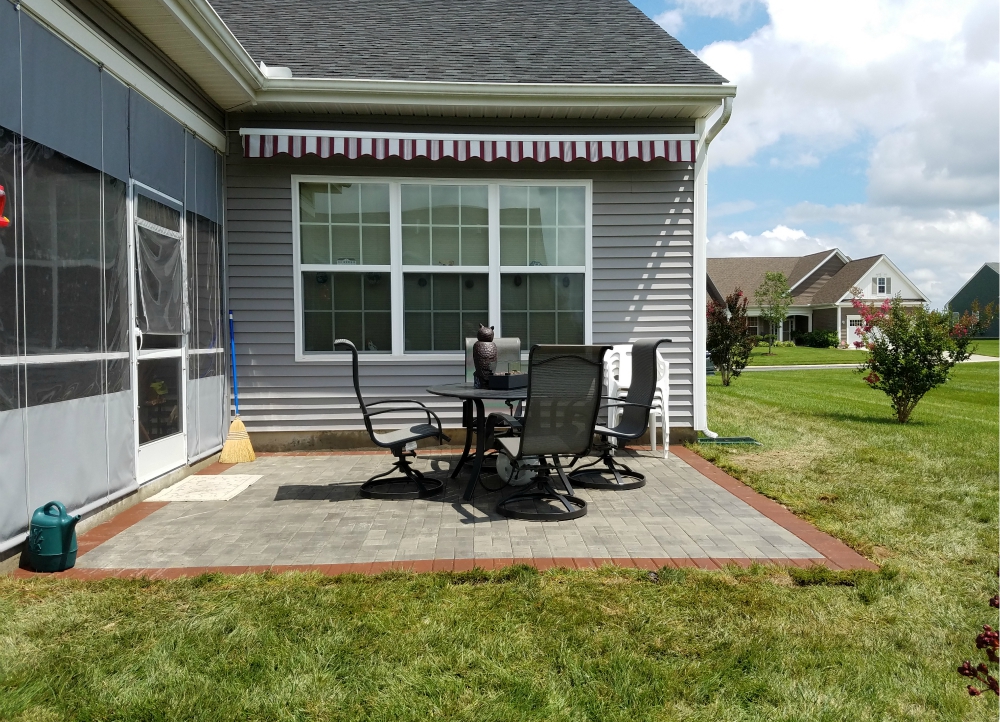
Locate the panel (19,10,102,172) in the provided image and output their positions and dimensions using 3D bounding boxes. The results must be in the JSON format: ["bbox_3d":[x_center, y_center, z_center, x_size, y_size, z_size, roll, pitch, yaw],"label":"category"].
[{"bbox_3d":[-2.474,-1.502,4.279,0.020,0.659,0.861,0,2,-3],"label":"panel"}]

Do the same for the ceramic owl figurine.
[{"bbox_3d":[-0.119,-0.036,5.724,0.180,0.492,0.180,-1,2,-23],"label":"ceramic owl figurine"}]

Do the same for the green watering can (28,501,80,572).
[{"bbox_3d":[-2.265,0.885,3.826,0.285,0.341,0.215,1,2,16],"label":"green watering can"}]

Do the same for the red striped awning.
[{"bbox_3d":[-0.266,-2.037,7.206,4.306,0.308,0.240,0,2,-3],"label":"red striped awning"}]

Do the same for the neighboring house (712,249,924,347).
[{"bbox_3d":[21.441,-4.944,59.992,16.803,7.514,15.000,0,2,-3],"label":"neighboring house"}]

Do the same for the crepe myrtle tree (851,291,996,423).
[{"bbox_3d":[5.949,-0.061,10.542,1.850,1.851,1.750,1,3,29],"label":"crepe myrtle tree"}]

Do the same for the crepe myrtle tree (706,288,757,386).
[{"bbox_3d":[5.588,-0.574,18.449,1.400,2.406,1.400,1,2,17],"label":"crepe myrtle tree"}]

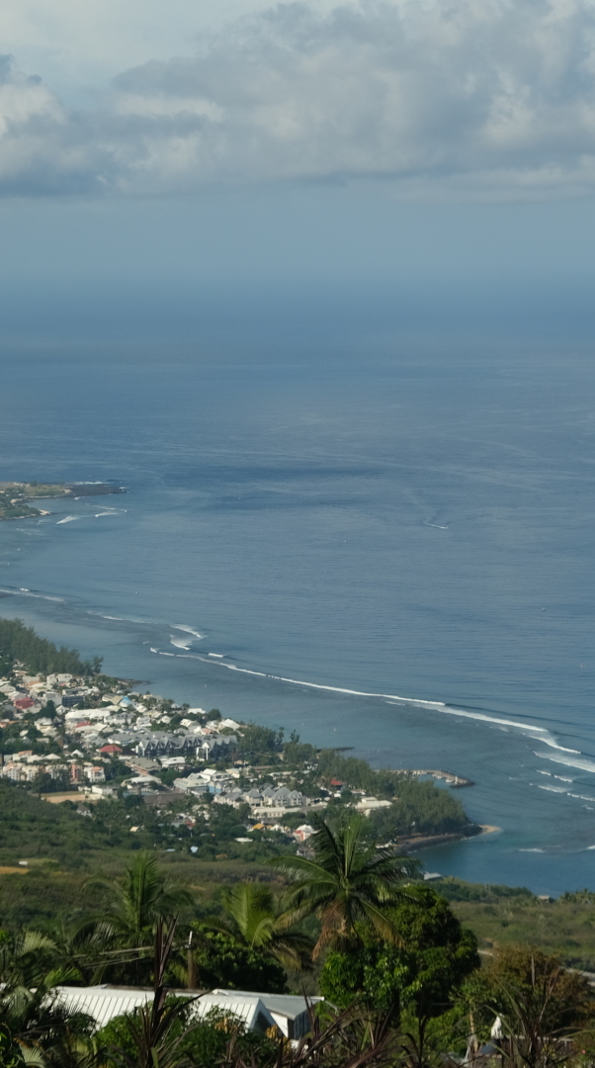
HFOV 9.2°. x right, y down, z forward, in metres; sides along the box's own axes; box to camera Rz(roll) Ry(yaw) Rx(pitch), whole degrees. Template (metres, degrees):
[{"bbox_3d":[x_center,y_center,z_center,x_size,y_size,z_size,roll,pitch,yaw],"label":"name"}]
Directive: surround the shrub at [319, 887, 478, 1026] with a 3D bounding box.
[{"bbox_3d":[3.899,16.514,142.242,6.100,5.900,5.800,0,5,0],"label":"shrub"}]

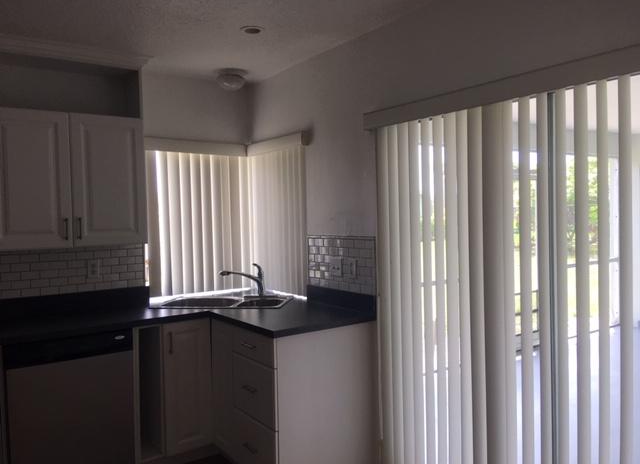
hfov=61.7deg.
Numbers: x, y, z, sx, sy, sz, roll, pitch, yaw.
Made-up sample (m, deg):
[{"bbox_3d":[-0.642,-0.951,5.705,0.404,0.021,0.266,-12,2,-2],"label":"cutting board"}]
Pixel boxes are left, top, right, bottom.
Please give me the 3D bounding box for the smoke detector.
[{"bbox_3d":[-0.585,-1.005,3.592,0.200,0.115,0.200,-1,2,0],"label":"smoke detector"}]

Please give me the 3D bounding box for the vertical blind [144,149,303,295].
[{"bbox_3d":[-0.614,-0.064,3.432,0.790,0.940,0.740,-3,2,-35],"label":"vertical blind"}]

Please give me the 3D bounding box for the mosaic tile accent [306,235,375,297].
[{"bbox_3d":[0.112,0.185,3.148,0.020,0.322,0.655,-3,2,-35],"label":"mosaic tile accent"}]

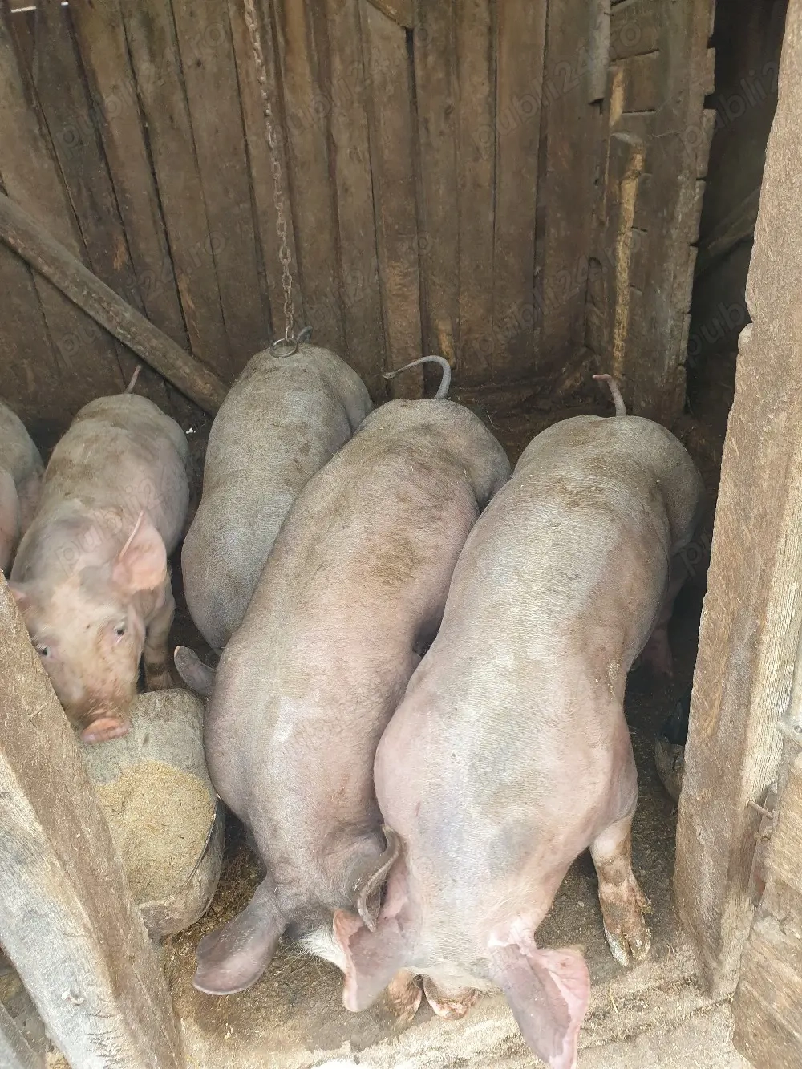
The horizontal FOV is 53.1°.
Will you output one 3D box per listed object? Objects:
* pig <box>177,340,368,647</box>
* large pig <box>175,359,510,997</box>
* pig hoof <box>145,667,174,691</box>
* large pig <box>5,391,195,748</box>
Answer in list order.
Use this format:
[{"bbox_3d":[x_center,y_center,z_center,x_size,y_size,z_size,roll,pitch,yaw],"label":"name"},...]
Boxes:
[{"bbox_3d":[-0.289,0.019,1.842,0.400,0.640,1.150,-2,32,3],"label":"pig"},{"bbox_3d":[0.002,0.202,1.513,0.400,0.650,1.120,4,33,12],"label":"large pig"},{"bbox_3d":[-0.559,0.349,1.860,0.067,0.063,0.080,-8,33,-7],"label":"pig hoof"},{"bbox_3d":[-0.612,0.069,1.850,0.370,0.580,1.020,-7,32,-6],"label":"large pig"}]

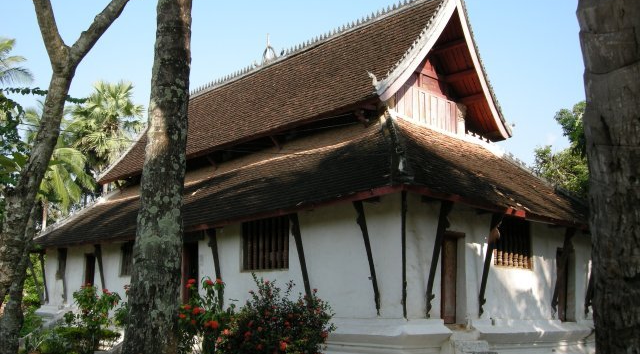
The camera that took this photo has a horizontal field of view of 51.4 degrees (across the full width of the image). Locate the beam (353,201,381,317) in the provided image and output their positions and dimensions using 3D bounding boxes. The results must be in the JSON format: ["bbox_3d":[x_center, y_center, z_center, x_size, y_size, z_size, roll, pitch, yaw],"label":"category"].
[{"bbox_3d":[0.947,1.614,13.248,0.200,2.272,0.100,-9,-1,-43],"label":"beam"}]

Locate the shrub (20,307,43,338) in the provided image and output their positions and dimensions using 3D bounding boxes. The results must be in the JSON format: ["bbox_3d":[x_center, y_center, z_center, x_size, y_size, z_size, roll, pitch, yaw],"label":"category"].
[{"bbox_3d":[-11.489,5.834,26.416,1.100,1.335,1.000,6,-12,-22],"label":"shrub"}]

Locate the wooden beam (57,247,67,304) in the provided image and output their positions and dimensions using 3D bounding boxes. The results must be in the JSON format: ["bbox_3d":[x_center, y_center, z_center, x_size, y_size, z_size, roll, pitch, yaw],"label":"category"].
[{"bbox_3d":[-9.791,3.752,24.995,0.178,2.119,0.105,-7,-3,-42],"label":"wooden beam"}]

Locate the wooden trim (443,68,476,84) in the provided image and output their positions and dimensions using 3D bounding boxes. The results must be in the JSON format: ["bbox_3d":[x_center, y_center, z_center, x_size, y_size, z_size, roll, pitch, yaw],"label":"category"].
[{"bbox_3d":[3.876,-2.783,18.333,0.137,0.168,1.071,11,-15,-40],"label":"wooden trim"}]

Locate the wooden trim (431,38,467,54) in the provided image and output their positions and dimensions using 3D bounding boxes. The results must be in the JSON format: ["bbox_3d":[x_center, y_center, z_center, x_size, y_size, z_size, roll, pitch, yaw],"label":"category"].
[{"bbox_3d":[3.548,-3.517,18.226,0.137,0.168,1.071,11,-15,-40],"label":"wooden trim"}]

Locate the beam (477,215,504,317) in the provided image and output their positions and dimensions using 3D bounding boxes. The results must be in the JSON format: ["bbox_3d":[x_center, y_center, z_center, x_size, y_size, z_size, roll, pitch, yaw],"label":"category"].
[{"bbox_3d":[3.673,1.918,14.423,0.100,2.246,0.200,11,-3,-41],"label":"beam"}]

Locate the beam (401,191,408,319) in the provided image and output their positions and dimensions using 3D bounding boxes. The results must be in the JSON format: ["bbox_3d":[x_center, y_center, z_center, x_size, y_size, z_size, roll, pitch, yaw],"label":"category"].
[{"bbox_3d":[1.614,1.522,12.633,0.090,2.371,0.200,1,4,3],"label":"beam"}]

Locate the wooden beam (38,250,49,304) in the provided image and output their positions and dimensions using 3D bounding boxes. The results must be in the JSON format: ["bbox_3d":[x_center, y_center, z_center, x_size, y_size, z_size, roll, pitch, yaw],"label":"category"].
[{"bbox_3d":[-10.786,3.945,25.944,0.200,1.979,0.100,-6,-3,-43],"label":"wooden beam"}]

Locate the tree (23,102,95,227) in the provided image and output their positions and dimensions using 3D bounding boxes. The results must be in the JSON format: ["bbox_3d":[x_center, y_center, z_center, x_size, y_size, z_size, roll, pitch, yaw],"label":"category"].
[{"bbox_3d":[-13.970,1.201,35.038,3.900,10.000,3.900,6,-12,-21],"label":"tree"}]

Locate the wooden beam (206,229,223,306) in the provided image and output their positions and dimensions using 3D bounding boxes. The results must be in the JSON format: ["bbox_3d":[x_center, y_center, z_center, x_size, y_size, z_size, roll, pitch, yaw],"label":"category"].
[{"bbox_3d":[-2.748,2.378,17.186,0.168,2.119,0.095,-6,-4,-42],"label":"wooden beam"}]

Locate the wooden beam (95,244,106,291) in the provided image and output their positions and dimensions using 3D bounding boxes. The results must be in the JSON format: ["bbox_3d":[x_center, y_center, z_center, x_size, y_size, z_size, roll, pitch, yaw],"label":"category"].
[{"bbox_3d":[-7.251,3.236,22.102,0.200,2.016,0.100,-9,-2,-43],"label":"wooden beam"}]

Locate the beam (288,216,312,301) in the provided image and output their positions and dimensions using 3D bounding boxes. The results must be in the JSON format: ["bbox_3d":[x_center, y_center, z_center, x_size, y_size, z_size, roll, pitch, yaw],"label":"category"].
[{"bbox_3d":[-0.373,1.888,14.466,0.168,2.196,0.095,-9,-1,-42],"label":"beam"}]

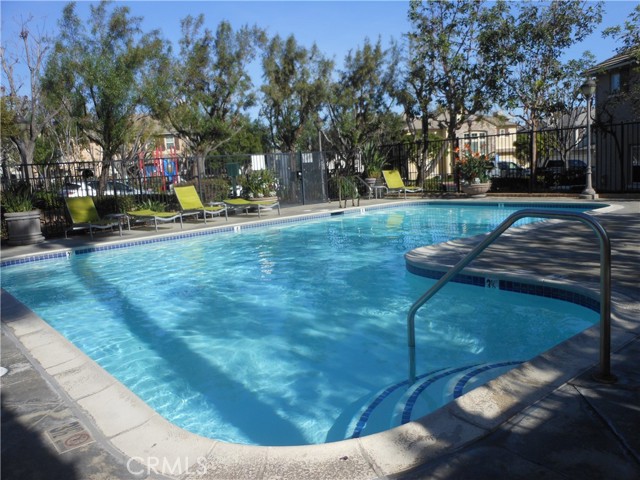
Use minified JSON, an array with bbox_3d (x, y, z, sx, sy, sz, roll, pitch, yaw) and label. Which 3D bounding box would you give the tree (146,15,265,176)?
[{"bbox_3d":[-3.704,-4.095,17.169,3.850,6.210,3.600,-5,8,-11],"label":"tree"}]

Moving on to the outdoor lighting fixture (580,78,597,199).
[{"bbox_3d":[6.388,-2.393,12.317,0.380,2.812,0.380,0,9,27],"label":"outdoor lighting fixture"}]

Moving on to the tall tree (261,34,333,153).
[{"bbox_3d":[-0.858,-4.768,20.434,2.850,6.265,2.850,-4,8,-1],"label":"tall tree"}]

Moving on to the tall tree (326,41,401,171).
[{"bbox_3d":[1.666,-4.693,19.963,2.900,5.908,2.900,-3,8,5],"label":"tall tree"}]

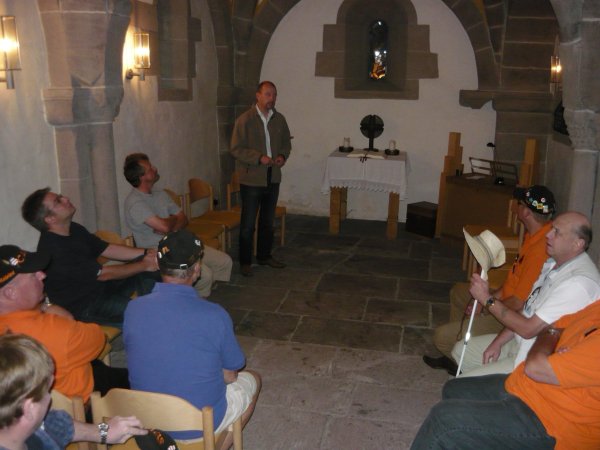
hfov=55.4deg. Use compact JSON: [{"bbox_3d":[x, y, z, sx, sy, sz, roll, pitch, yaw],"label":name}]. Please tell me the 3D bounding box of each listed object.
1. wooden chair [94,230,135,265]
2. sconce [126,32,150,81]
[{"bbox_3d":[-1.051,0.439,3.815,0.530,0.830,0.500,4,14,13],"label":"wooden chair"},{"bbox_3d":[-1.312,-1.369,4.647,0.170,0.370,0.120,3,14,12],"label":"sconce"}]

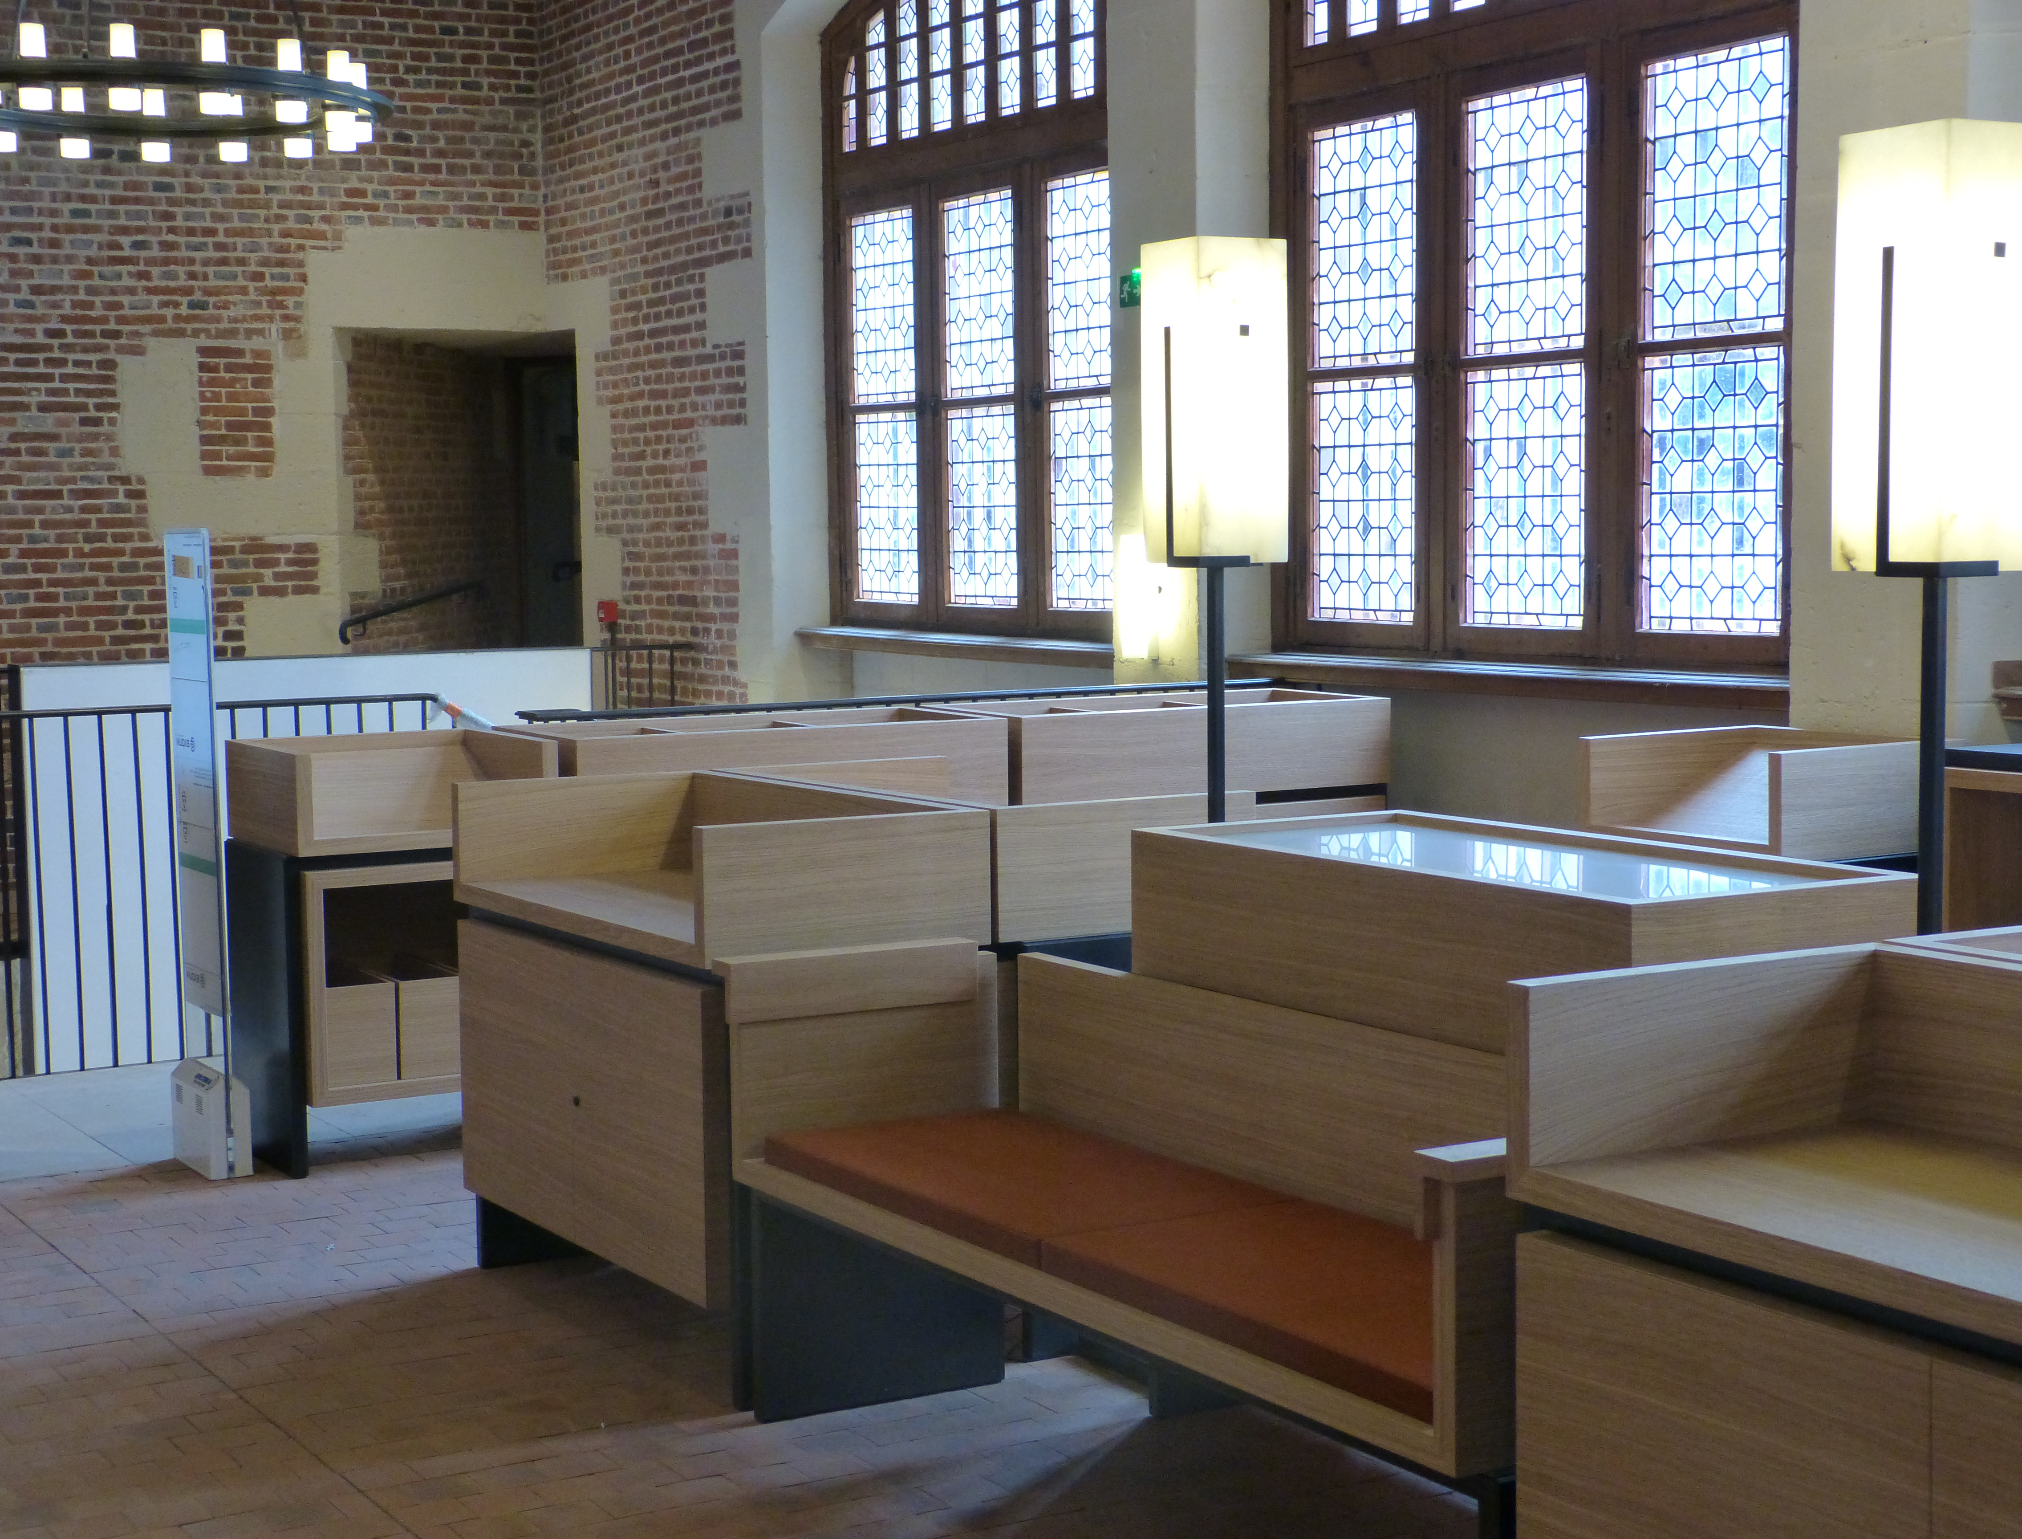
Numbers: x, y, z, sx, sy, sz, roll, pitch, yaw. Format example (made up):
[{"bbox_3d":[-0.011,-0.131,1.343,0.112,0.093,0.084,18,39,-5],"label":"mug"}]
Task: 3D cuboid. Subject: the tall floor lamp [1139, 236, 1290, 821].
[{"bbox_3d":[0.367,0.070,5.240,0.182,1.979,0.182,-3,5,-30],"label":"tall floor lamp"}]

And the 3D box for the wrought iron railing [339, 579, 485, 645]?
[{"bbox_3d":[-2.899,-0.770,14.357,0.100,0.271,1.861,0,5,11],"label":"wrought iron railing"}]

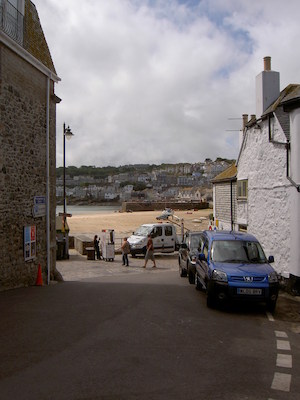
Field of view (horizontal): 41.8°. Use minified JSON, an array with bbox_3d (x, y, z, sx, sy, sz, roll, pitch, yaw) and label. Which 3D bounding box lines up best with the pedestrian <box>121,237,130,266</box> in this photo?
[{"bbox_3d":[-1.324,2.810,21.392,0.420,1.580,0.480,0,1,-9],"label":"pedestrian"}]

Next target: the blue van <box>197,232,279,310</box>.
[{"bbox_3d":[2.270,1.850,10.970,1.730,1.840,4.120,2,-4,2],"label":"blue van"}]

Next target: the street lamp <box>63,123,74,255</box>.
[{"bbox_3d":[-5.374,-0.639,26.055,0.720,9.050,0.550,0,1,0],"label":"street lamp"}]

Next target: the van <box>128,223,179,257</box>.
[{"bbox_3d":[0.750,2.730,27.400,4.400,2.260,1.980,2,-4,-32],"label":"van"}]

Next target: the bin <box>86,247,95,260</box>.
[{"bbox_3d":[-3.834,3.432,25.396,0.580,0.830,0.550,0,1,0],"label":"bin"}]

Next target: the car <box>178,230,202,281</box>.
[{"bbox_3d":[2.240,2.250,15.600,1.780,1.850,4.400,1,-4,-1],"label":"car"}]

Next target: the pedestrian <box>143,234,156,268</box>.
[{"bbox_3d":[-0.010,2.701,20.392,0.650,1.660,0.500,0,1,-3],"label":"pedestrian"}]

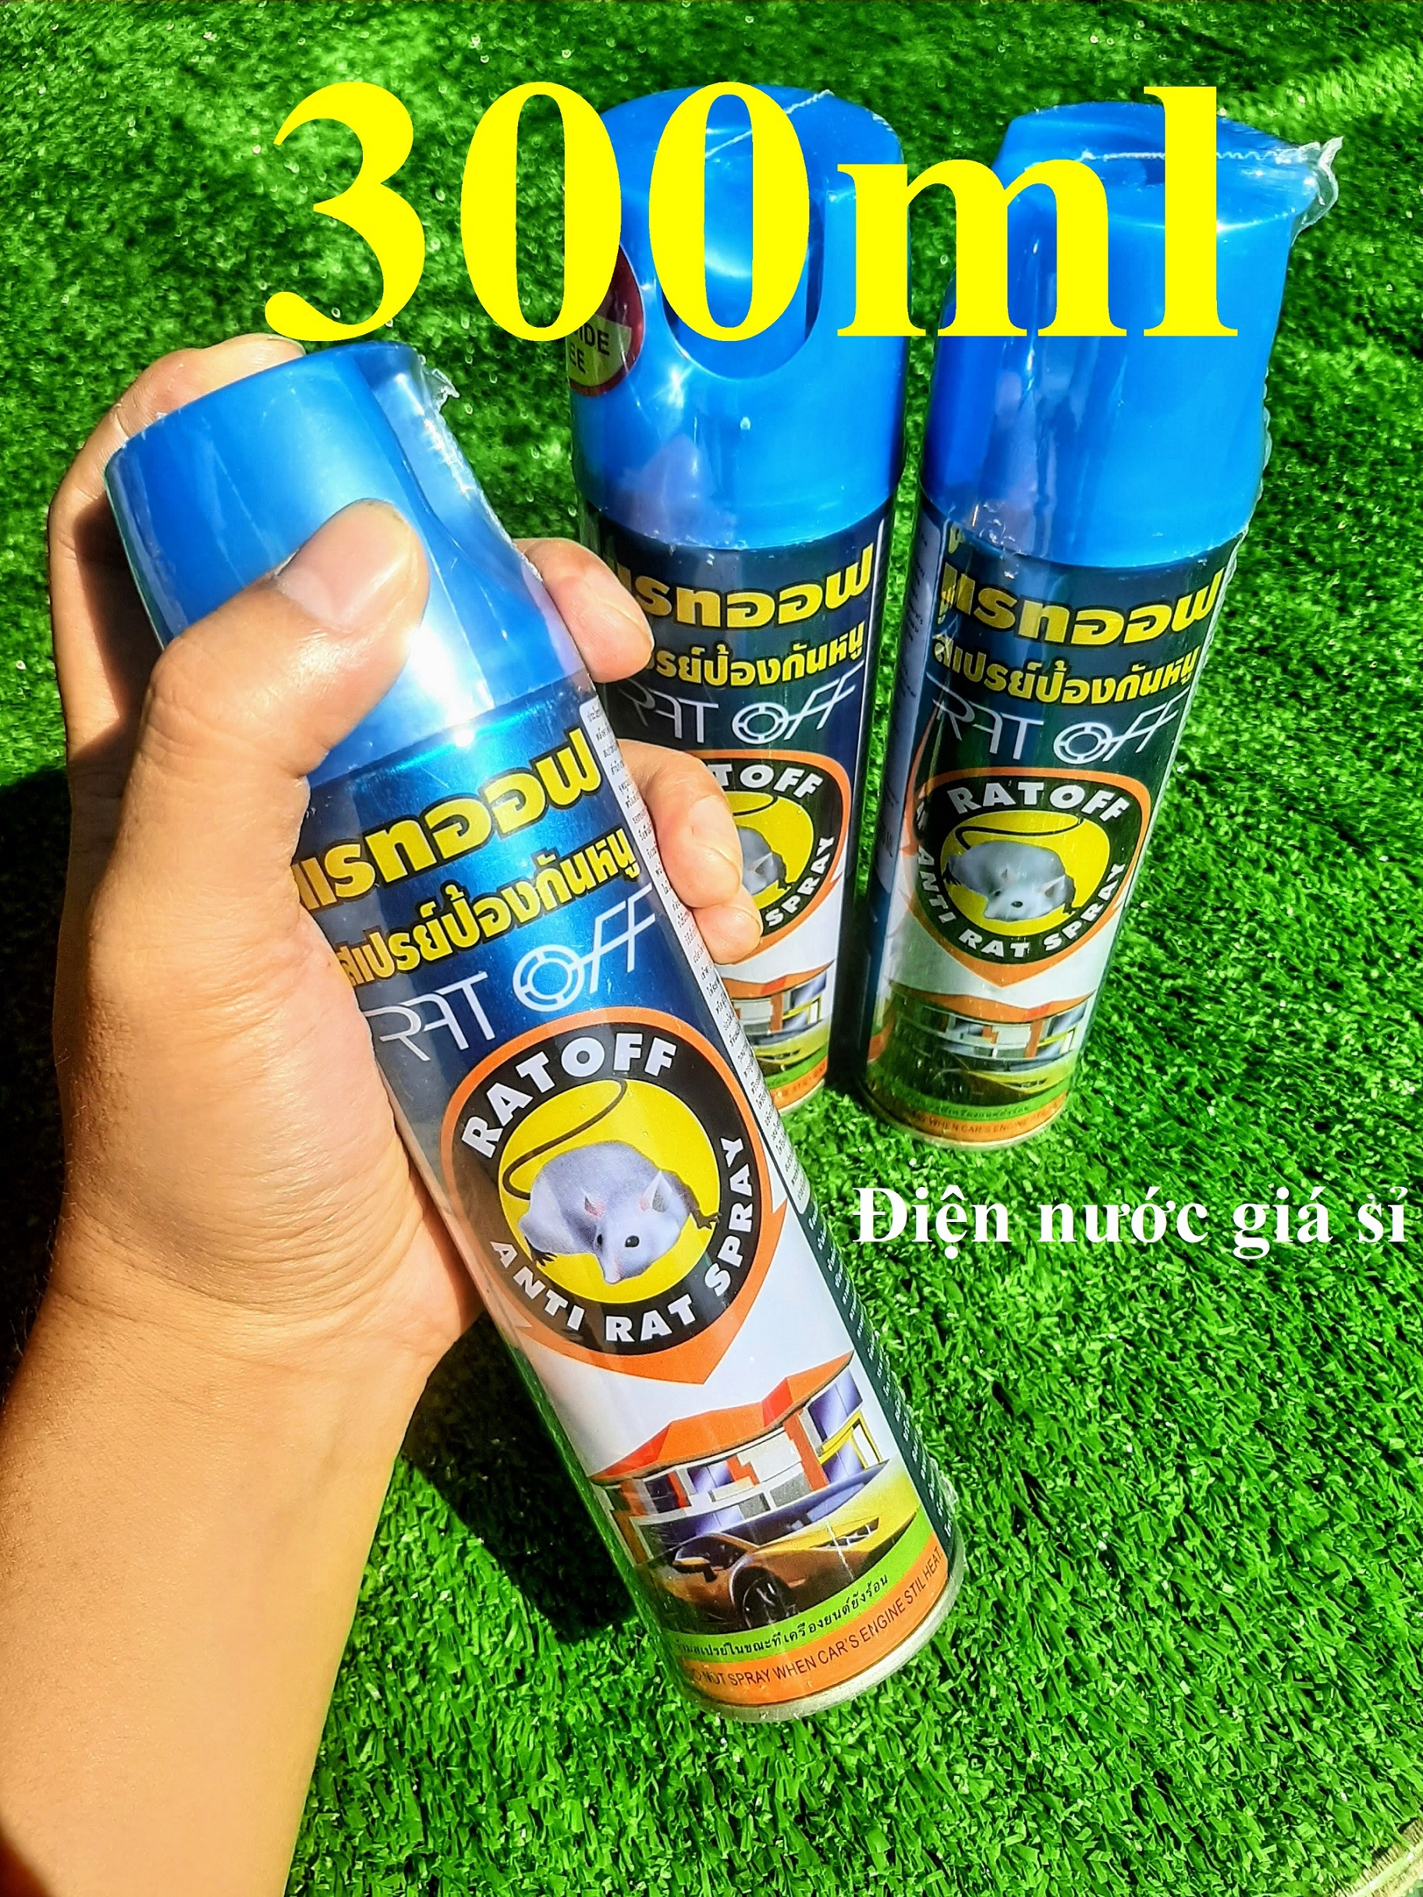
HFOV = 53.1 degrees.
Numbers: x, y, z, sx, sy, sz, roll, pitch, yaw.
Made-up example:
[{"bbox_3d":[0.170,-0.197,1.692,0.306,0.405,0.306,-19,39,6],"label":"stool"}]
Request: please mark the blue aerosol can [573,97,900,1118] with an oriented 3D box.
[{"bbox_3d":[0.005,-0.045,0.282,0.053,0.212,0.053,0,50,0],"label":"blue aerosol can"}]

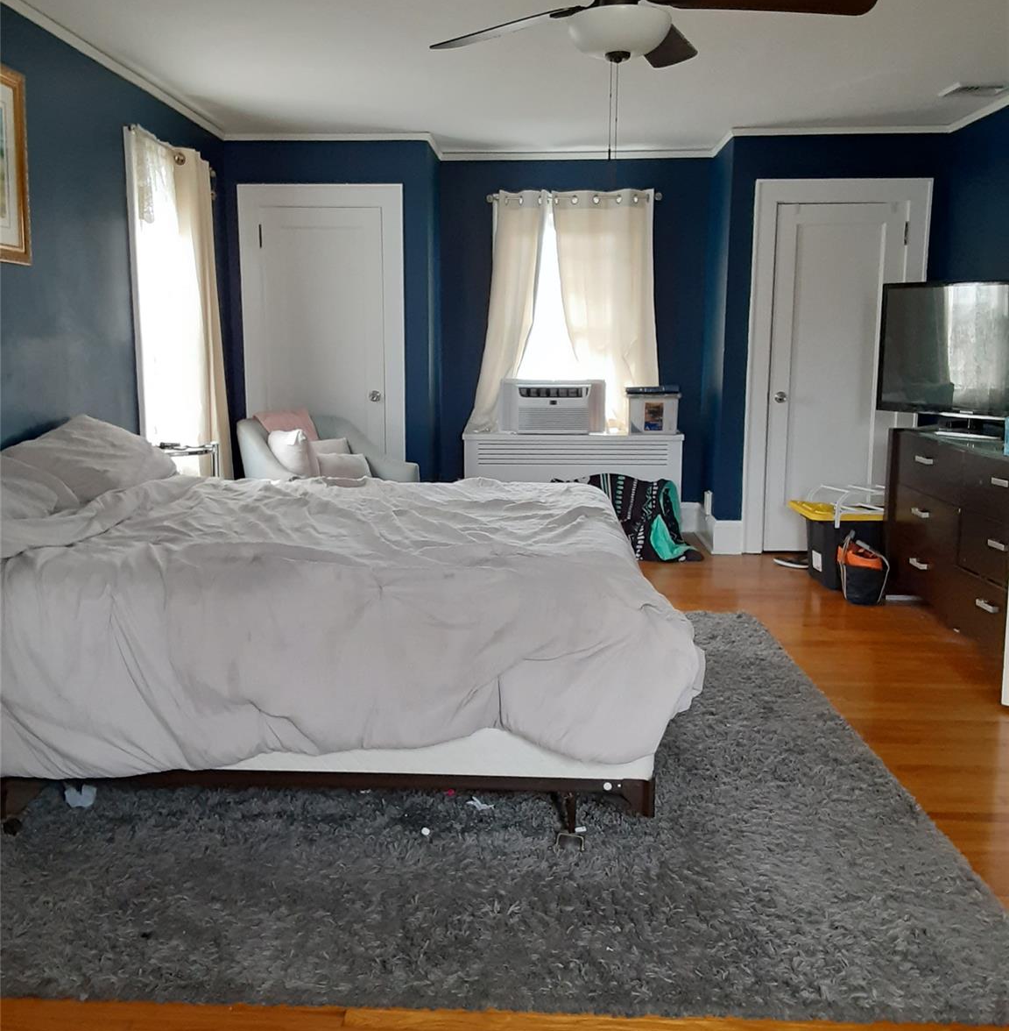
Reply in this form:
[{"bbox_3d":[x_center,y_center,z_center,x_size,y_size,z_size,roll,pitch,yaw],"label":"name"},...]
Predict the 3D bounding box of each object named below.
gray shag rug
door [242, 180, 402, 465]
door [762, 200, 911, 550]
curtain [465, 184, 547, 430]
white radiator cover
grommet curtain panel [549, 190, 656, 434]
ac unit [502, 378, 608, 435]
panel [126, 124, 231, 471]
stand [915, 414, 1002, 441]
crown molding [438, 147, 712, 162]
[{"bbox_3d":[-0.082,0.690,3.434,2.400,0.040,2.930,0,9,1],"label":"gray shag rug"},{"bbox_3d":[-1.072,-0.851,6.254,0.965,2.160,0.080,0,9,2],"label":"door"},{"bbox_3d":[1.929,-0.779,6.157,0.740,2.030,0.050,0,9,2],"label":"door"},{"bbox_3d":[0.005,-1.296,6.714,0.511,1.522,0.160,0,9,2],"label":"curtain"},{"bbox_3d":[0.438,-0.196,6.817,1.387,0.685,0.340,0,9,2],"label":"white radiator cover"},{"bbox_3d":[0.650,-1.295,6.698,0.699,1.527,0.140,0,9,2],"label":"grommet curtain panel"},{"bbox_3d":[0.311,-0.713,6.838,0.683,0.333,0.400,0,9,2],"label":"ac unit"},{"bbox_3d":[-1.576,-0.780,5.307,0.145,2.070,1.110,0,9,2],"label":"panel"},{"bbox_3d":[2.161,-0.410,4.783,0.240,0.125,0.430,-6,11,-32],"label":"stand"},{"bbox_3d":[0.441,-2.277,6.620,1.720,0.065,0.060,0,9,2],"label":"crown molding"}]

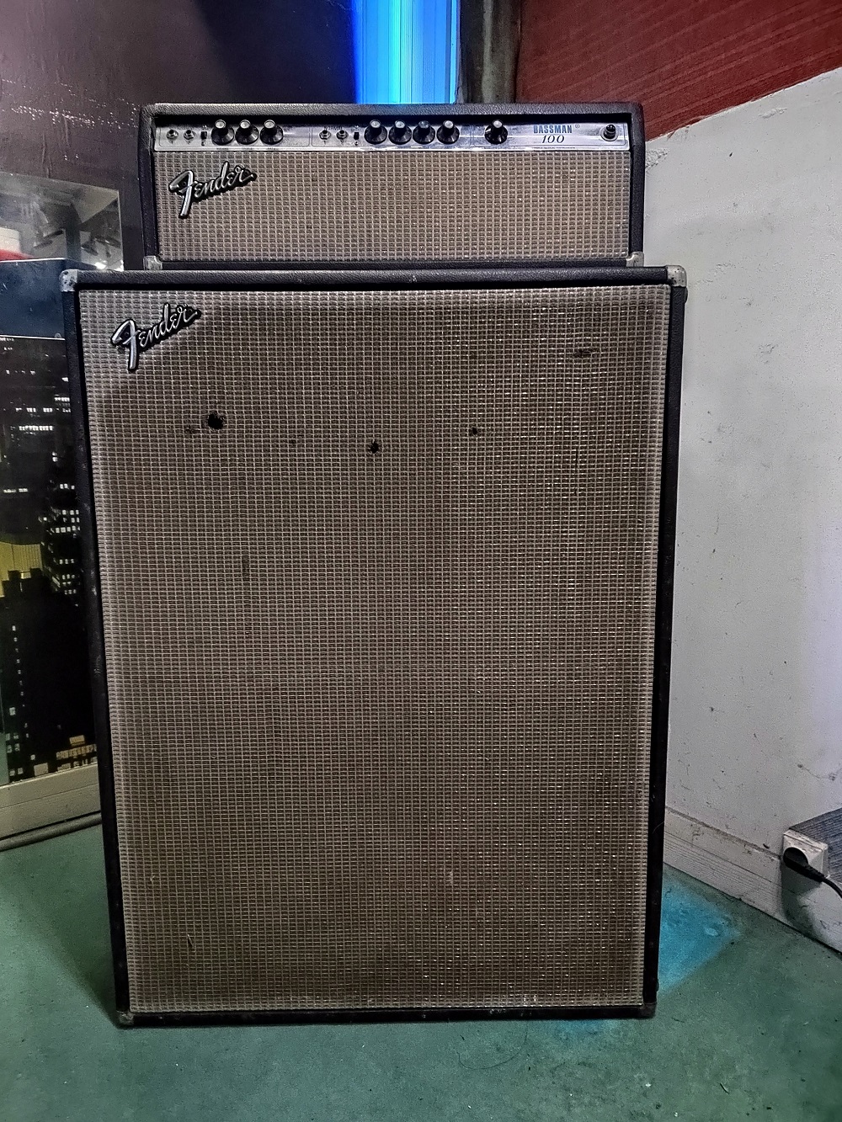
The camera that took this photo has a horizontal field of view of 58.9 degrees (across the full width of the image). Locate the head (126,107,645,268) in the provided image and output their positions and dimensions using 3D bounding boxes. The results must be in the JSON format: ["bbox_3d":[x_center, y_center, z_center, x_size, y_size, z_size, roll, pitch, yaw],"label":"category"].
[{"bbox_3d":[-0.035,-0.486,1.056,0.630,0.215,0.250,-1,8,0],"label":"head"}]

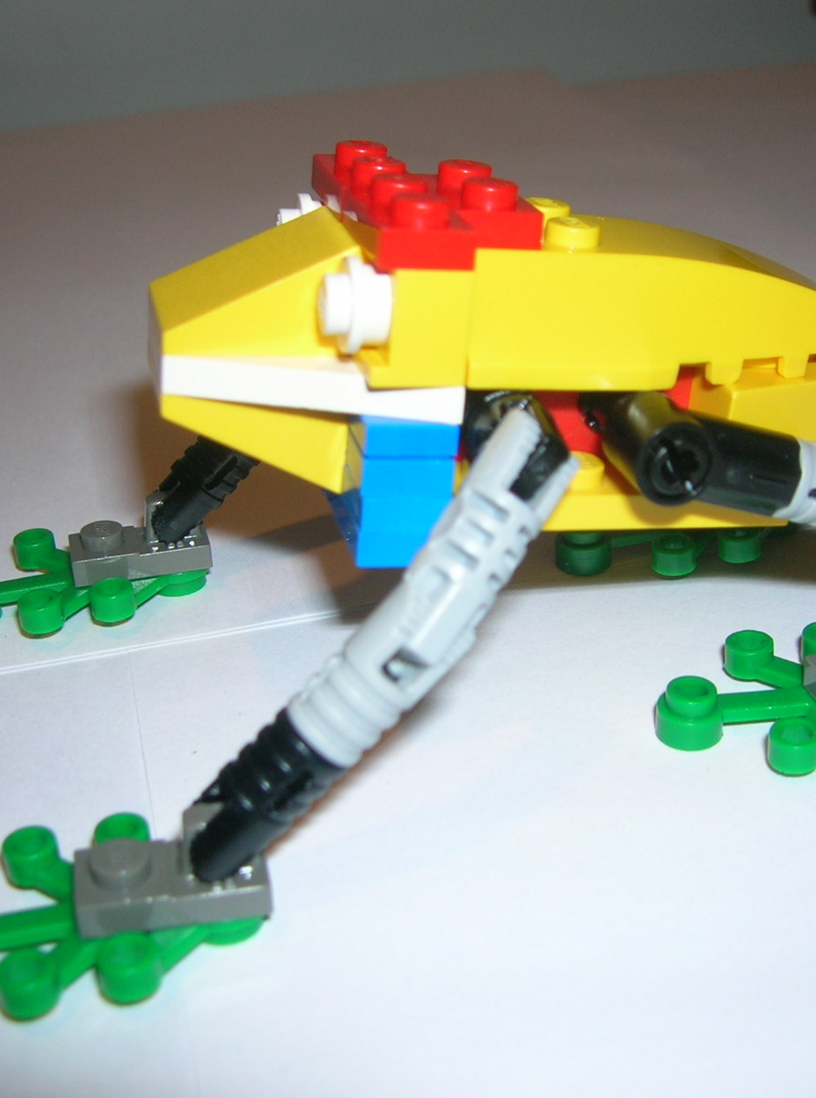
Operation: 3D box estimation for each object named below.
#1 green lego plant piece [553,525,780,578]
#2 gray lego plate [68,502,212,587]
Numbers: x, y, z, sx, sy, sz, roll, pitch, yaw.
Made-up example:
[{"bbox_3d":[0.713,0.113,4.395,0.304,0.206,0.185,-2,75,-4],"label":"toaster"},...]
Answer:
[{"bbox_3d":[0.033,-0.003,0.178,0.032,0.005,0.021,-11,31,-14],"label":"green lego plant piece"},{"bbox_3d":[-0.032,-0.003,0.171,0.016,0.010,0.008,-8,28,-13],"label":"gray lego plate"}]

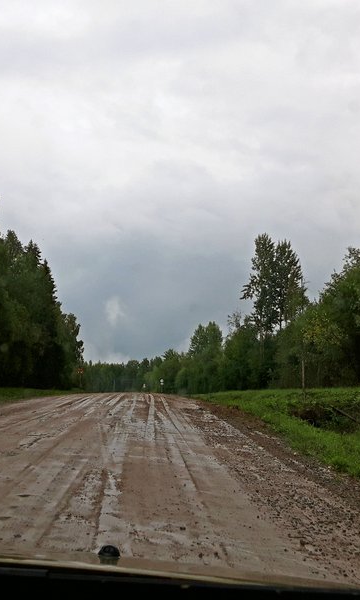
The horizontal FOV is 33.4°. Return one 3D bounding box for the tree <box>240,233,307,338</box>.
[{"bbox_3d":[11.500,1.400,73.500,7.500,19.000,7.000,0,-8,0],"label":"tree"}]

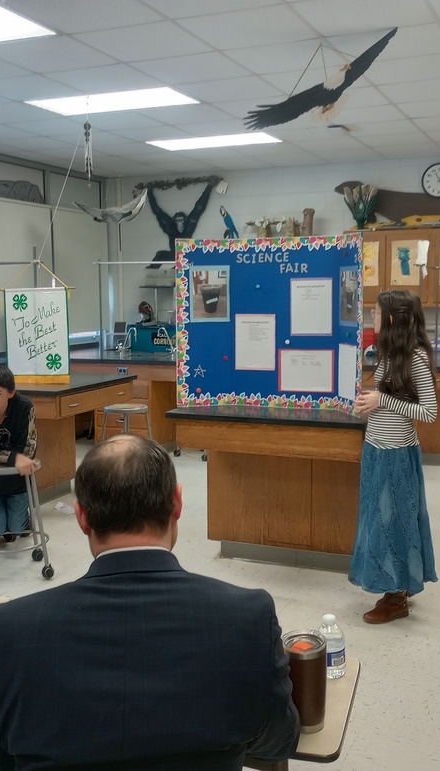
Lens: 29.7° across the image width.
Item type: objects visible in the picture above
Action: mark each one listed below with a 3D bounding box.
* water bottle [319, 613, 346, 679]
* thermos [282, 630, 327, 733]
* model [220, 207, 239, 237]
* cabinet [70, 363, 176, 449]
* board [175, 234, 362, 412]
[{"bbox_3d":[0.256,0.588,1.883,0.059,0.133,0.059,0,7,0],"label":"water bottle"},{"bbox_3d":[0.170,0.593,1.661,0.086,0.176,0.086,0,7,0],"label":"thermos"},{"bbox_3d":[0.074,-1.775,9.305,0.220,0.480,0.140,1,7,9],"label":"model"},{"bbox_3d":[-0.652,0.184,7.807,1.400,0.890,0.850,2,7,23],"label":"cabinet"},{"bbox_3d":[0.272,-0.325,4.434,1.030,0.920,0.220,2,7,23],"label":"board"}]

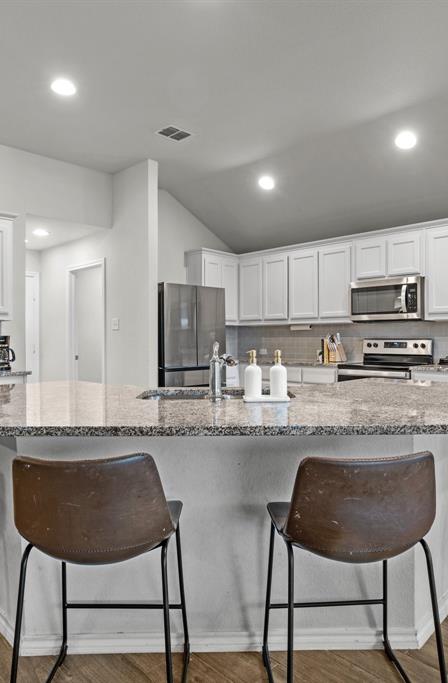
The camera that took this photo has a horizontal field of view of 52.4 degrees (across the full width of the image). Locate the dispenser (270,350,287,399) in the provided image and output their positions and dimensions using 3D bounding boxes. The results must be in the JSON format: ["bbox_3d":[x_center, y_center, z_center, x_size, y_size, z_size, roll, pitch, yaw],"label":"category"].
[{"bbox_3d":[0.236,0.142,1.971,0.073,0.206,0.078,0,1,0],"label":"dispenser"}]

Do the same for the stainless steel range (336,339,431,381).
[{"bbox_3d":[1.661,0.550,4.726,0.690,1.185,0.762,-1,1,-45],"label":"stainless steel range"}]

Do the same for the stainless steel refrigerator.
[{"bbox_3d":[-0.570,0.270,5.303,0.760,1.775,0.905,0,1,45],"label":"stainless steel refrigerator"}]

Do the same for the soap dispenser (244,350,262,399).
[{"bbox_3d":[0.132,0.147,2.055,0.077,0.217,0.076,0,0,0],"label":"soap dispenser"}]

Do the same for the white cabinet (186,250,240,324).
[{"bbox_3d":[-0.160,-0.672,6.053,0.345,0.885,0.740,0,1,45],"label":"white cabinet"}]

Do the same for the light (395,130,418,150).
[{"bbox_3d":[1.545,-1.708,3.853,0.180,0.025,0.180,0,-24,45],"label":"light"}]

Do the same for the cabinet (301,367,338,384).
[{"bbox_3d":[1.246,0.699,5.221,0.620,0.876,0.460,-1,1,-45],"label":"cabinet"}]

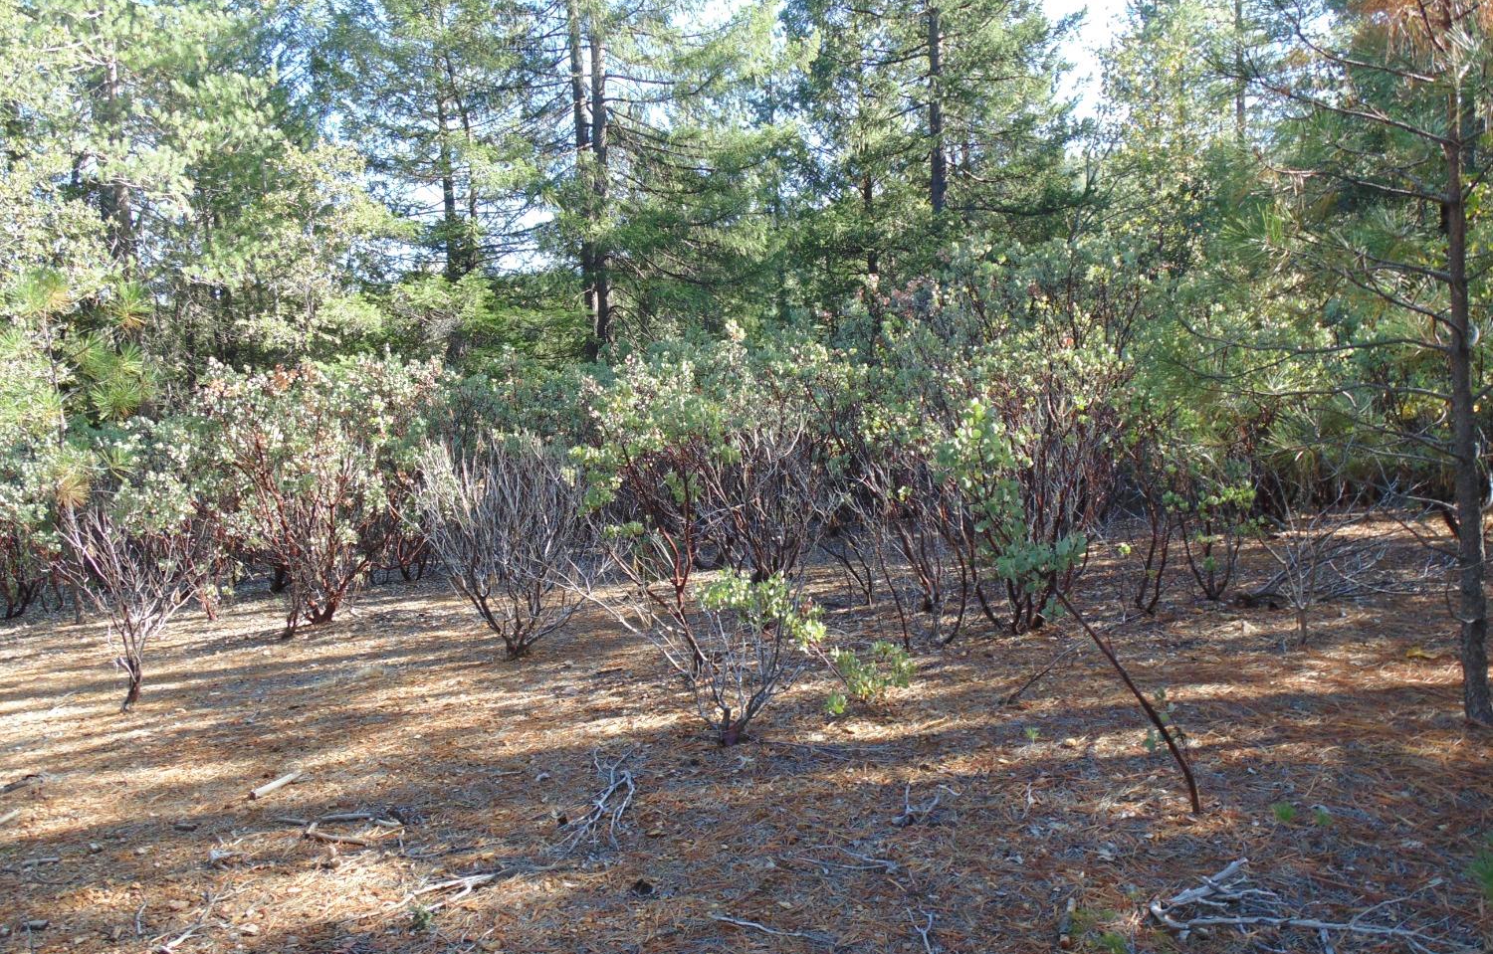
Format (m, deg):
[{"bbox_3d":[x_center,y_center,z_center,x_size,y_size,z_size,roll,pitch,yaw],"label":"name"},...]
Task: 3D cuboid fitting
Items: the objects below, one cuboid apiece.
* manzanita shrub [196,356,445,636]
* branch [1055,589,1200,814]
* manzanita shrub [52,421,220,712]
[{"bbox_3d":[-4.047,0.179,10.923,2.200,2.420,1.900,-2,1,0],"label":"manzanita shrub"},{"bbox_3d":[1.478,0.895,4.668,0.570,0.860,0.250,-2,1,0],"label":"branch"},{"bbox_3d":[-4.013,0.573,7.533,1.020,1.800,0.950,-2,1,0],"label":"manzanita shrub"}]

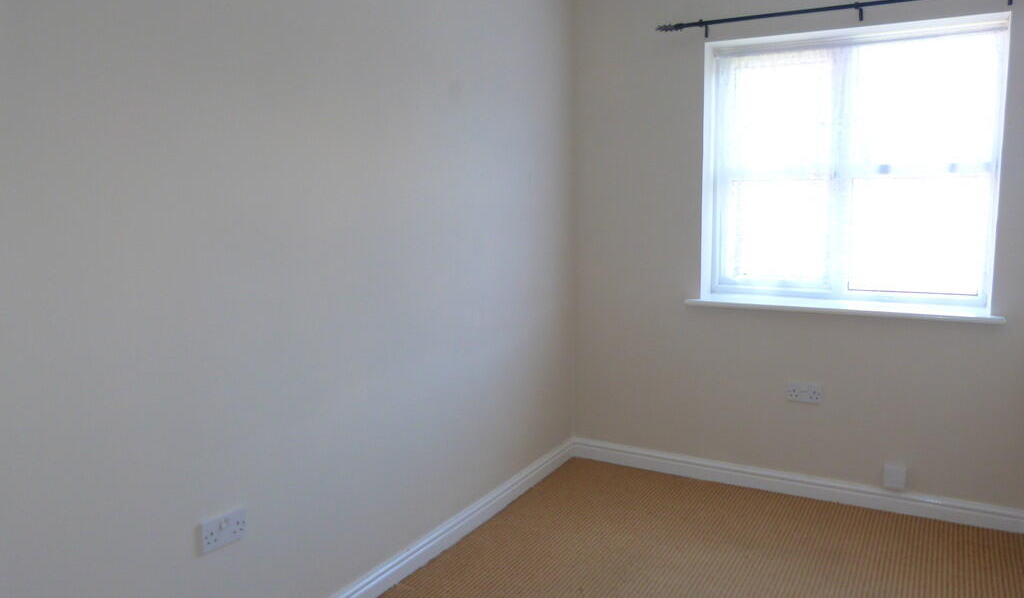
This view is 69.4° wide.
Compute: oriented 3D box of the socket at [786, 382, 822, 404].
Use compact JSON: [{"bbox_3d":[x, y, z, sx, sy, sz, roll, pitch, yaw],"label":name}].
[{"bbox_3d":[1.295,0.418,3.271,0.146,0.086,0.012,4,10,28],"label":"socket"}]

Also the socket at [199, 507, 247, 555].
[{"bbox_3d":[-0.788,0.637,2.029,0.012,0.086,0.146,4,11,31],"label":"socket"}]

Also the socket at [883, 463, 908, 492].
[{"bbox_3d":[1.628,0.762,3.142,0.084,0.086,0.020,4,10,28],"label":"socket"}]

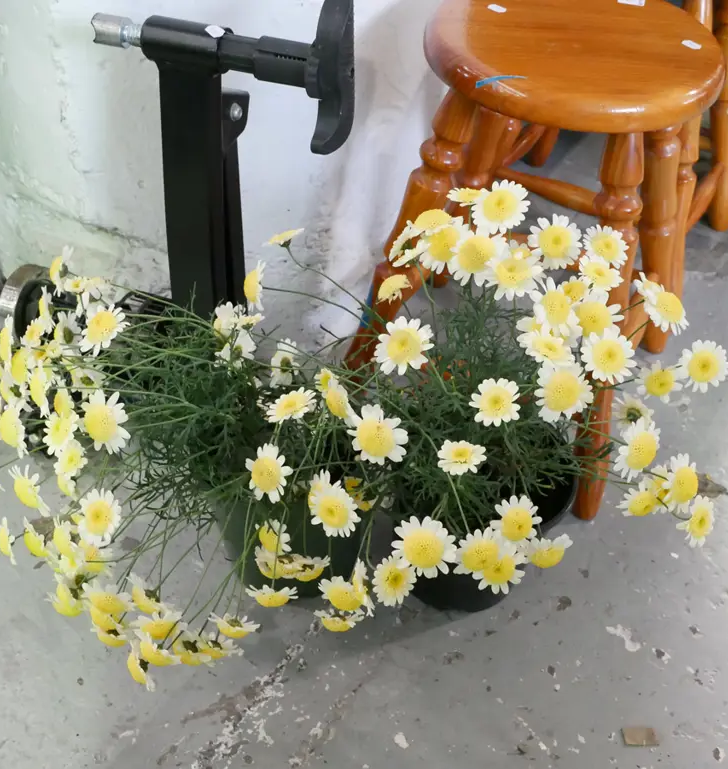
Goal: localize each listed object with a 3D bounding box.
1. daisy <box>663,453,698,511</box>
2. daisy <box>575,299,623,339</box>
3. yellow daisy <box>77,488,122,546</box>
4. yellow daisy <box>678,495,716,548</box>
[{"bbox_3d":[0.274,0.085,0.872,0.049,0.049,0.020,-31,16,-29],"label":"daisy"},{"bbox_3d":[0.204,-0.057,0.892,0.049,0.049,0.020,21,22,17],"label":"daisy"},{"bbox_3d":[-0.230,0.116,0.875,0.050,0.016,0.050,26,92,22],"label":"yellow daisy"},{"bbox_3d":[0.300,0.124,0.912,0.047,0.047,0.019,-24,7,-24],"label":"yellow daisy"}]

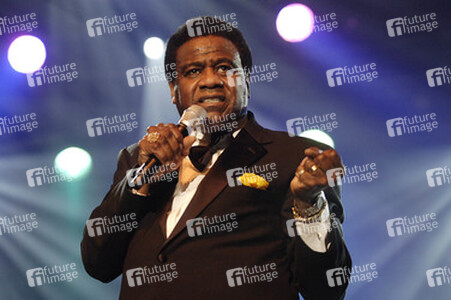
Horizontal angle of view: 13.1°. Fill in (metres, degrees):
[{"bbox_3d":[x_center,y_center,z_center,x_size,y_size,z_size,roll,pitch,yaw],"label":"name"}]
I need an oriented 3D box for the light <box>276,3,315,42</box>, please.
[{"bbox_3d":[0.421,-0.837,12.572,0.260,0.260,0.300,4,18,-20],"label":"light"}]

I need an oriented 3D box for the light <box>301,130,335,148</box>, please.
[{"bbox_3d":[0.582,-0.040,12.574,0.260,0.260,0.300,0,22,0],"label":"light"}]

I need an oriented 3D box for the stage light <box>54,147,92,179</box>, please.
[{"bbox_3d":[-0.967,0.041,12.570,0.260,0.260,0.300,0,29,0],"label":"stage light"}]

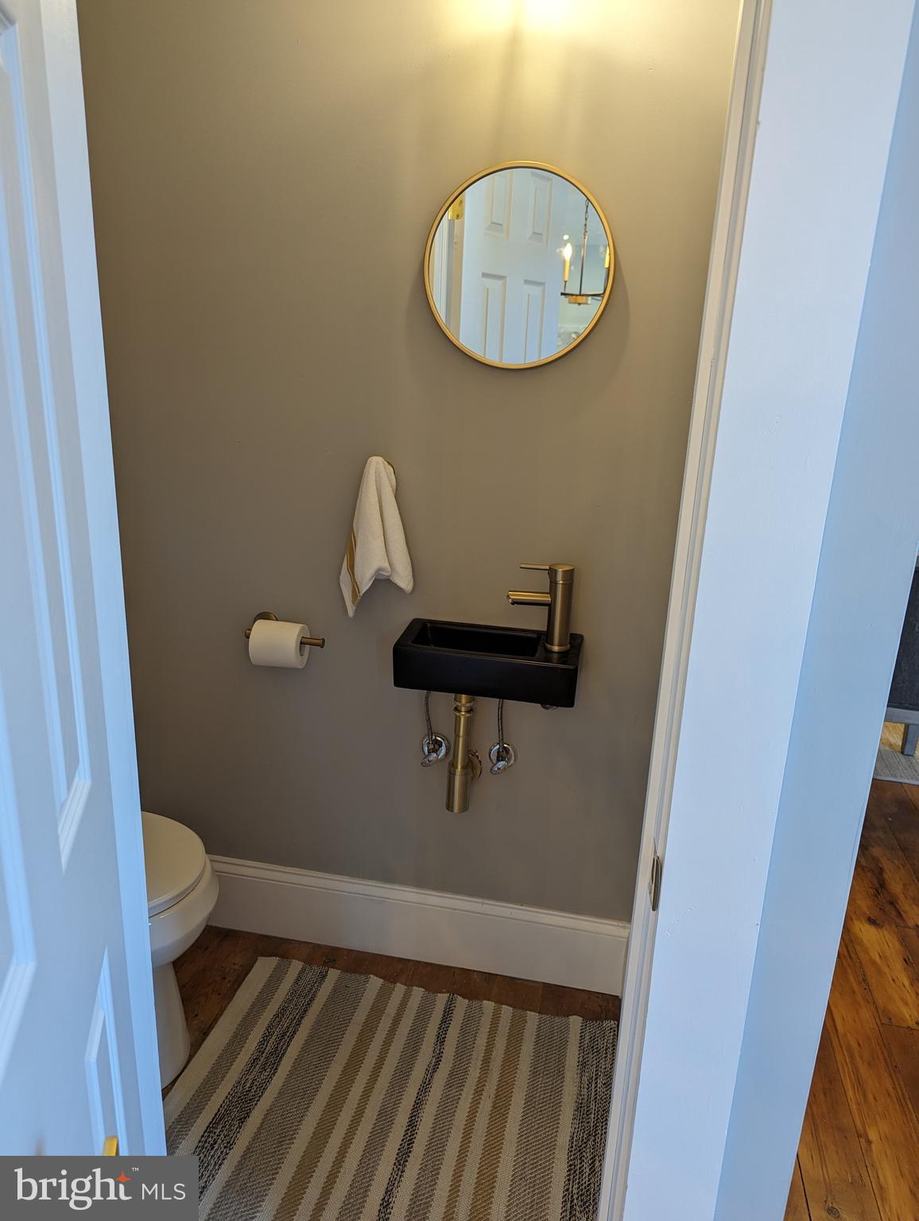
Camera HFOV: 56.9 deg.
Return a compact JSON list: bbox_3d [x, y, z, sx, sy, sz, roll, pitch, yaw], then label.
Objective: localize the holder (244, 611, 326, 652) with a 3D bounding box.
[{"bbox_3d":[-0.378,0.051,1.905,0.187,0.060,0.098,5,17,11],"label":"holder"}]

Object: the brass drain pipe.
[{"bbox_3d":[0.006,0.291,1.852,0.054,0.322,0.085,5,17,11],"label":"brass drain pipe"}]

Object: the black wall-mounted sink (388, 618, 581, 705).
[{"bbox_3d":[0.065,0.105,1.776,0.370,0.091,0.191,5,17,11],"label":"black wall-mounted sink"}]

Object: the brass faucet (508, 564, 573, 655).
[{"bbox_3d":[0.161,-0.011,1.718,0.138,0.176,0.050,5,17,11],"label":"brass faucet"}]

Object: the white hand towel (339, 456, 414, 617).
[{"bbox_3d":[-0.176,-0.150,1.816,0.169,0.357,0.070,5,17,11],"label":"white hand towel"}]

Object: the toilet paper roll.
[{"bbox_3d":[-0.395,0.075,1.875,0.104,0.100,0.100,5,17,11],"label":"toilet paper roll"}]

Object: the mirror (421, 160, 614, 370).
[{"bbox_3d":[0.113,-0.656,1.631,0.368,0.368,0.029,5,17,11],"label":"mirror"}]

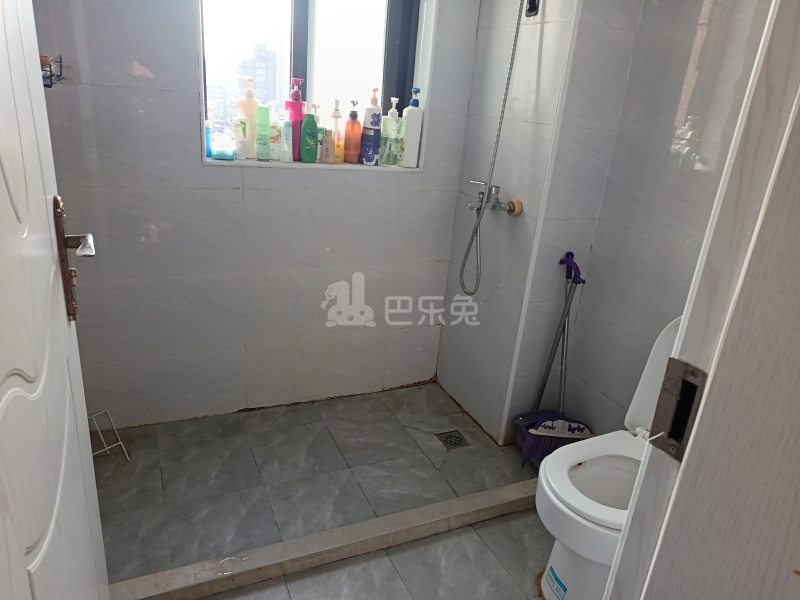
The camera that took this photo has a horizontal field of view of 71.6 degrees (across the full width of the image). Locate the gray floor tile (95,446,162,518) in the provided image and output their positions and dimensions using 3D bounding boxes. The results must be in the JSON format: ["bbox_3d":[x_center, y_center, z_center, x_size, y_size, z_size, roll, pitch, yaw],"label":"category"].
[{"bbox_3d":[-0.921,0.600,1.776,0.300,0.010,0.300,-5,23,-25],"label":"gray floor tile"}]

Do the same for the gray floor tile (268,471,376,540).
[{"bbox_3d":[-0.255,0.651,1.766,0.300,0.010,0.295,-4,22,-24],"label":"gray floor tile"}]

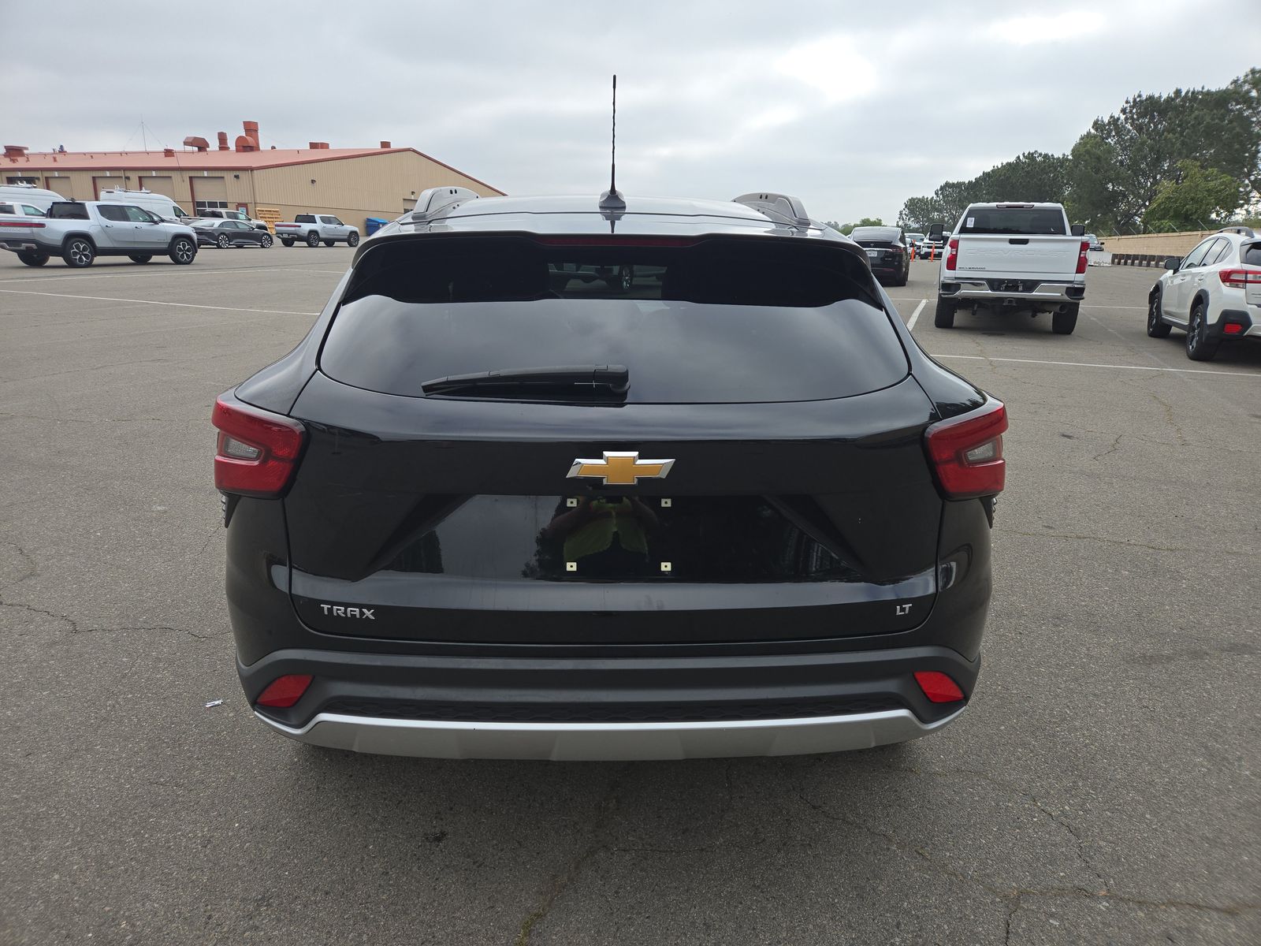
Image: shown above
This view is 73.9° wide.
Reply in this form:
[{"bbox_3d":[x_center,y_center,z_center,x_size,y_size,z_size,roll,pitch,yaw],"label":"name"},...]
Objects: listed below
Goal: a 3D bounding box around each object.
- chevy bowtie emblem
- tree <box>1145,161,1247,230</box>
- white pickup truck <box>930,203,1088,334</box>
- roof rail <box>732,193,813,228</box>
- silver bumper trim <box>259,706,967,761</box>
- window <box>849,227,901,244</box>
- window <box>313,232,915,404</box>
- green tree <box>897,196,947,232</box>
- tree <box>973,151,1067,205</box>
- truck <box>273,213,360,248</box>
[{"bbox_3d":[-0.017,-0.009,1.540,0.198,0.066,0.020,0,16,-2],"label":"chevy bowtie emblem"},{"bbox_3d":[46.563,-21.768,69.295,8.180,7.710,8.180,1,16,0],"label":"tree"},{"bbox_3d":[6.620,-3.745,14.788,2.150,2.020,6.300,7,17,20],"label":"white pickup truck"},{"bbox_3d":[0.428,-0.903,2.879,0.085,0.120,1.650,0,16,-2],"label":"roof rail"},{"bbox_3d":[-0.028,0.502,1.702,1.500,0.108,0.170,0,16,-2],"label":"silver bumper trim"},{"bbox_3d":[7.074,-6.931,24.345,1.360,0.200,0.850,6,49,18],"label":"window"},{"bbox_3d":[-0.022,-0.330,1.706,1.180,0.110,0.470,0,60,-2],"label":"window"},{"bbox_3d":[54.813,-47.599,157.763,9.210,8.430,9.210,1,16,0],"label":"green tree"},{"bbox_3d":[49.338,-34.425,105.964,12.140,11.720,12.140,1,16,0],"label":"tree"},{"bbox_3d":[-19.216,-14.770,51.410,2.080,1.920,5.500,8,18,23],"label":"truck"}]

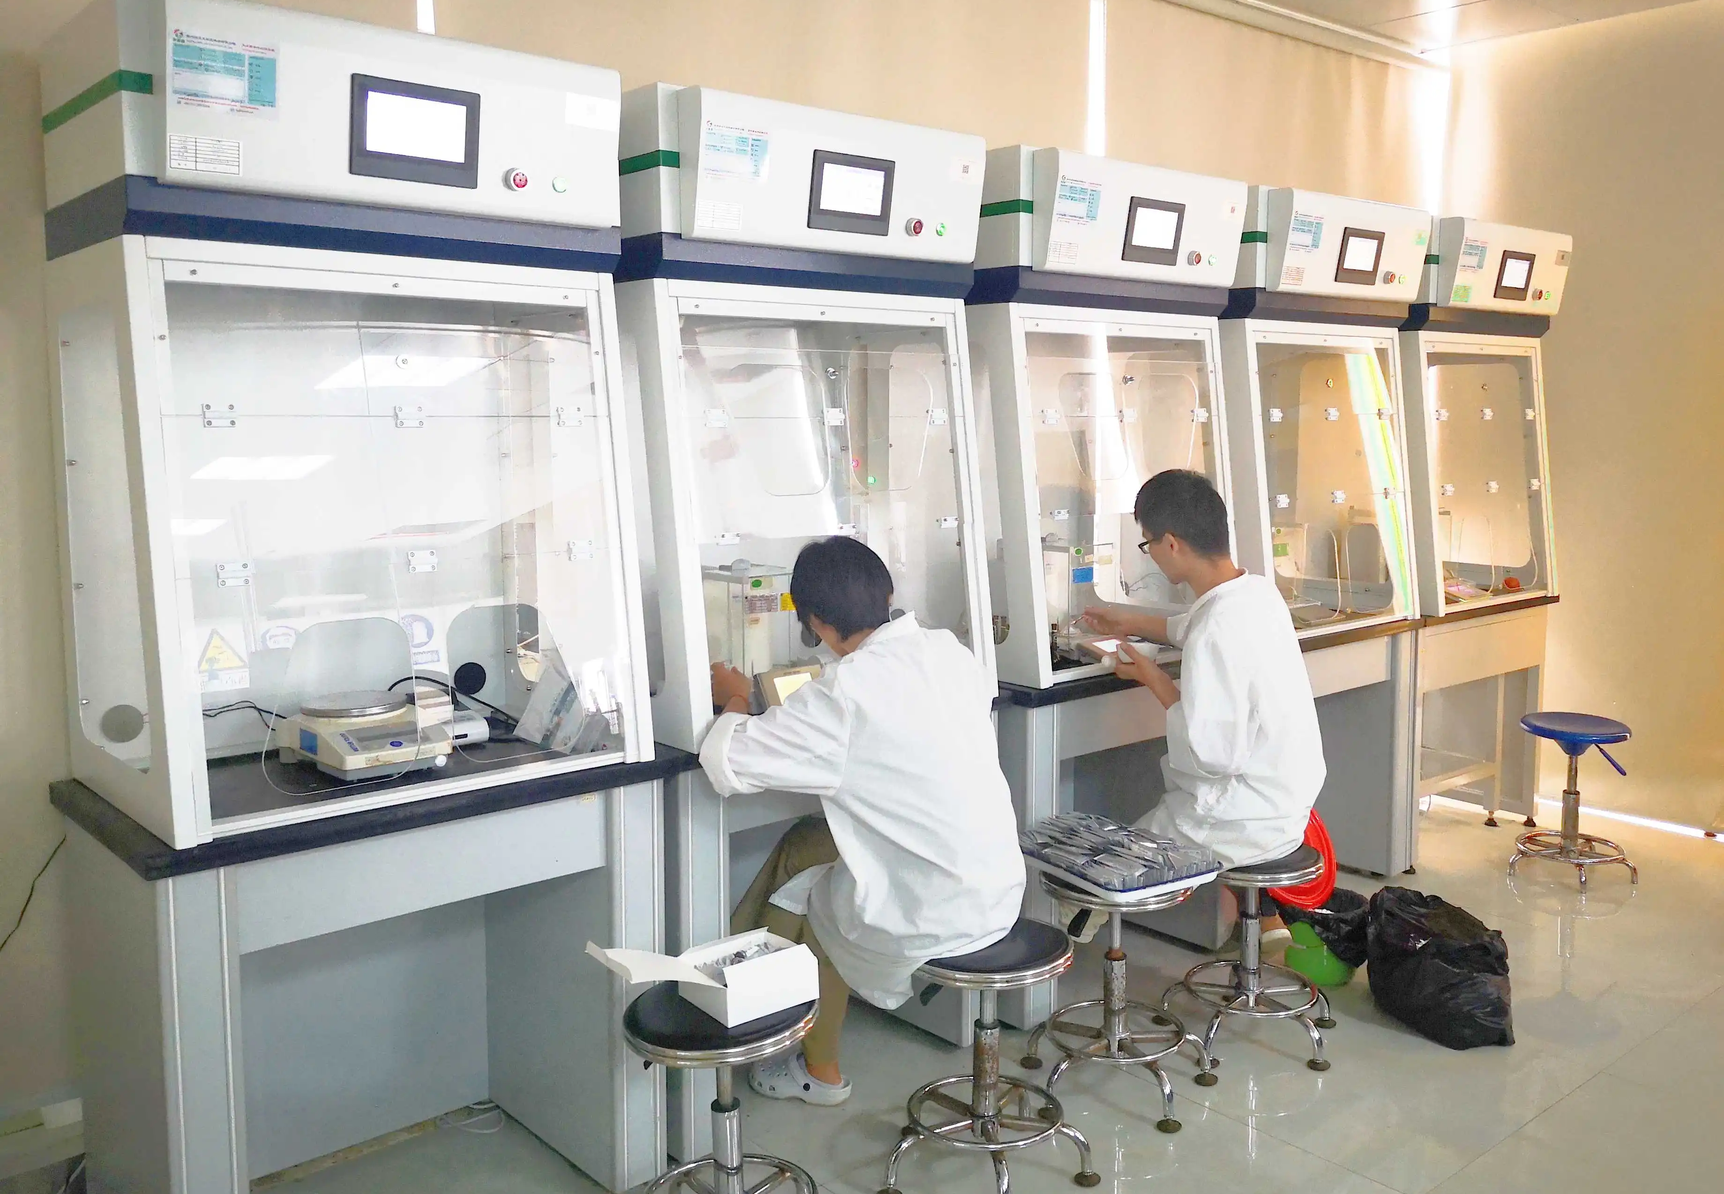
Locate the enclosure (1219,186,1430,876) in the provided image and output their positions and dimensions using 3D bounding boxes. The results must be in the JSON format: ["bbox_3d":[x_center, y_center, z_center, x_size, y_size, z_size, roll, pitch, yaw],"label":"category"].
[{"bbox_3d":[1.221,-0.124,4.081,0.897,2.028,0.614,-7,10,-40],"label":"enclosure"}]

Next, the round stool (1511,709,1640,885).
[{"bbox_3d":[2.268,0.638,4.306,0.410,0.490,0.410,-7,10,-42],"label":"round stool"}]

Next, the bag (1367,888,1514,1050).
[{"bbox_3d":[1.363,0.876,3.199,0.236,0.271,0.412,-1,7,-5],"label":"bag"}]

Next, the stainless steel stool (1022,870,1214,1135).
[{"bbox_3d":[0.546,0.818,2.871,0.412,0.479,0.412,0,7,0],"label":"stainless steel stool"}]

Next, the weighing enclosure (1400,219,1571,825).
[{"bbox_3d":[1.901,-0.185,4.620,0.920,2.040,0.620,-7,10,-42],"label":"weighing enclosure"}]

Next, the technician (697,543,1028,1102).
[{"bbox_3d":[0.019,0.495,2.546,0.600,1.220,0.700,-7,10,-44],"label":"technician"}]

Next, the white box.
[{"bbox_3d":[-0.260,0.615,2.195,0.348,0.131,0.167,-7,10,-40],"label":"white box"}]

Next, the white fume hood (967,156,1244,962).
[{"bbox_3d":[0.555,-0.054,3.599,0.850,2.067,0.600,-6,9,-40],"label":"white fume hood"}]

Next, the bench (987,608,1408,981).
[{"bbox_3d":[0.876,0.518,3.880,1.794,0.811,0.614,-7,10,-40],"label":"bench"}]

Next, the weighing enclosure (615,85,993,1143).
[{"bbox_3d":[-0.191,0.029,2.963,0.897,2.028,0.614,-7,10,-40],"label":"weighing enclosure"}]

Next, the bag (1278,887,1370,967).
[{"bbox_3d":[1.202,0.874,3.488,0.245,0.200,0.245,-7,10,-42],"label":"bag"}]

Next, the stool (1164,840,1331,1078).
[{"bbox_3d":[0.915,0.819,3.148,0.430,0.426,0.430,0,7,0],"label":"stool"}]

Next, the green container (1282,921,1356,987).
[{"bbox_3d":[1.194,0.884,3.483,0.220,0.215,0.220,-7,10,-42],"label":"green container"}]

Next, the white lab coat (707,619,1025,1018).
[{"bbox_3d":[0.068,0.358,2.438,0.560,0.670,0.500,-7,10,-44],"label":"white lab coat"}]

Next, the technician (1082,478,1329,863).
[{"bbox_3d":[0.830,0.371,3.125,0.680,1.320,0.580,7,10,41],"label":"technician"}]

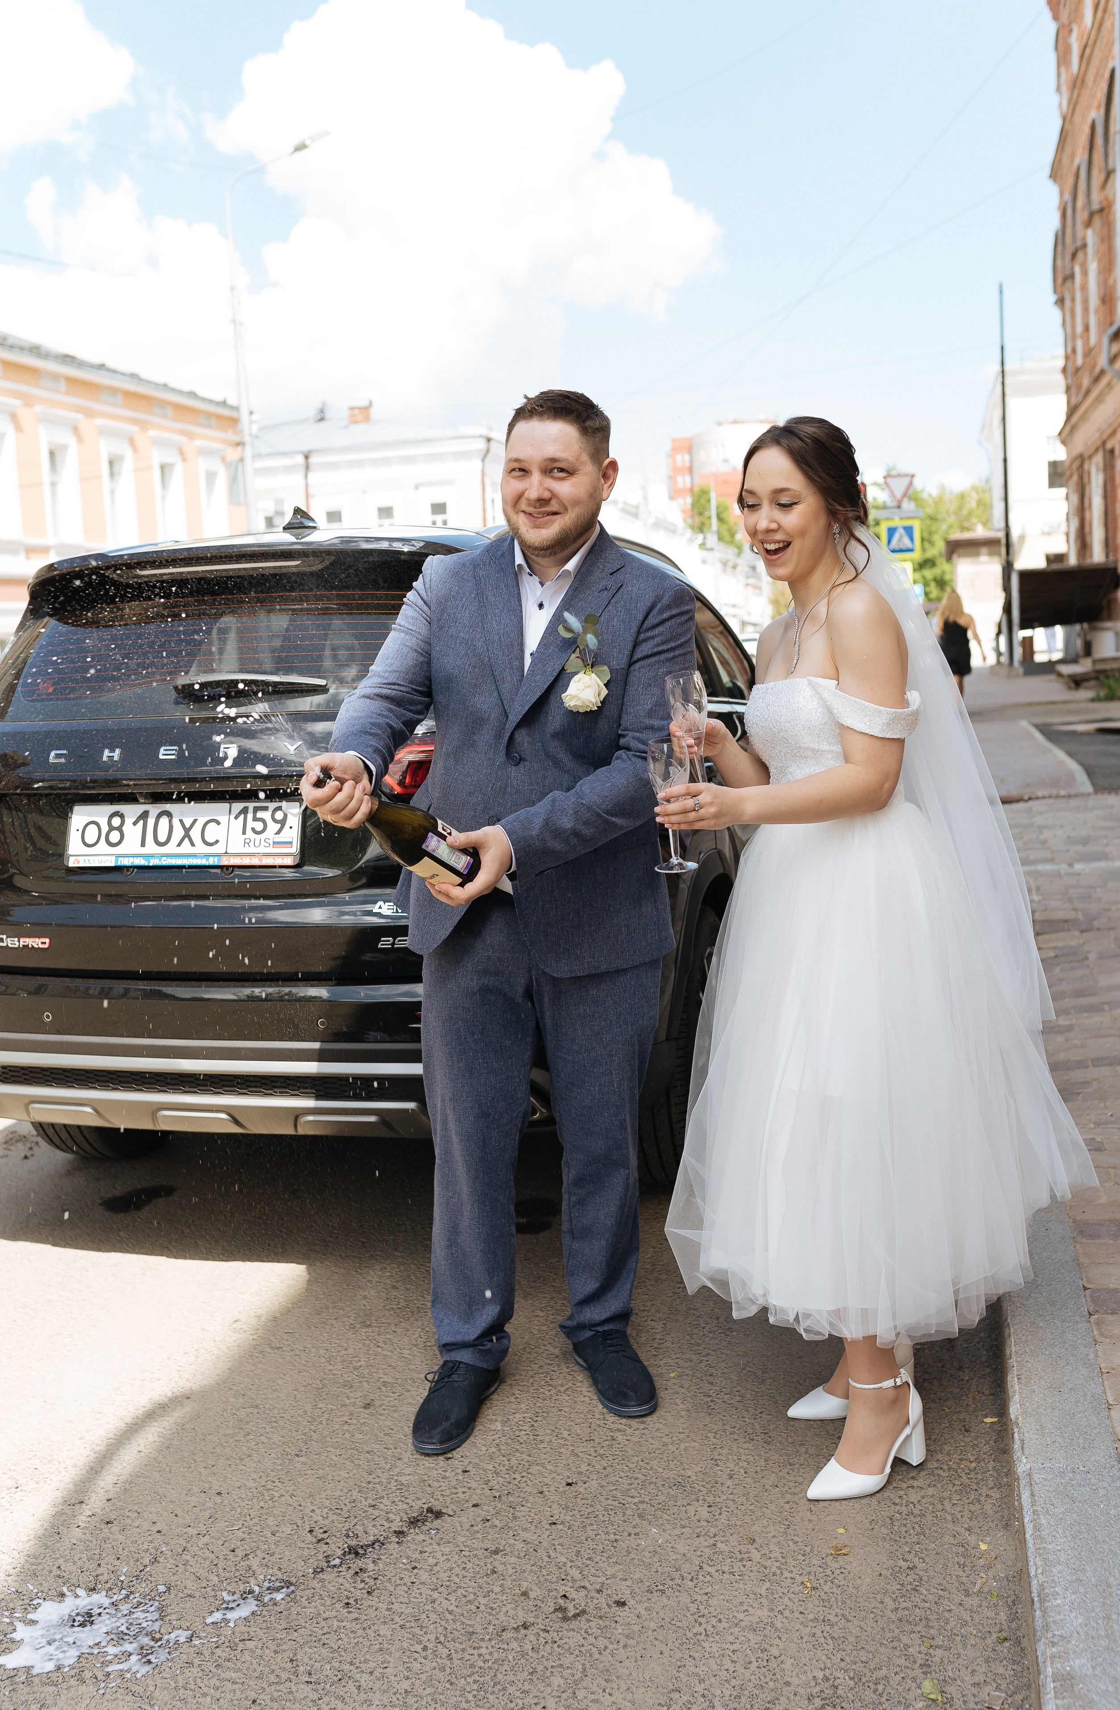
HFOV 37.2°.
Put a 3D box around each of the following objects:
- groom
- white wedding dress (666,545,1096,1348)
[{"bbox_3d":[-0.081,0.100,2.800,0.620,1.770,0.500,-1,6,15],"label":"groom"},{"bbox_3d":[0.522,0.111,2.730,0.700,1.250,0.660,-6,7,-31],"label":"white wedding dress"}]

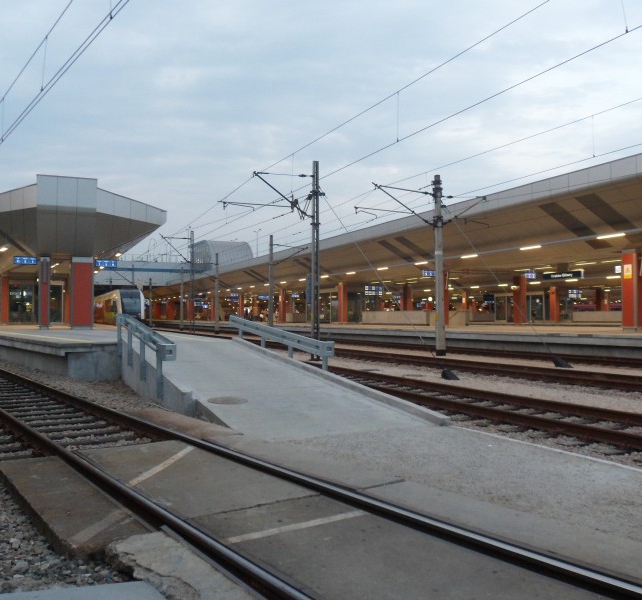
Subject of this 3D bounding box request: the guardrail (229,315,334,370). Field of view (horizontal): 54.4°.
[{"bbox_3d":[-1.187,1.040,15.545,0.326,0.765,5.763,1,4,-27],"label":"guardrail"}]

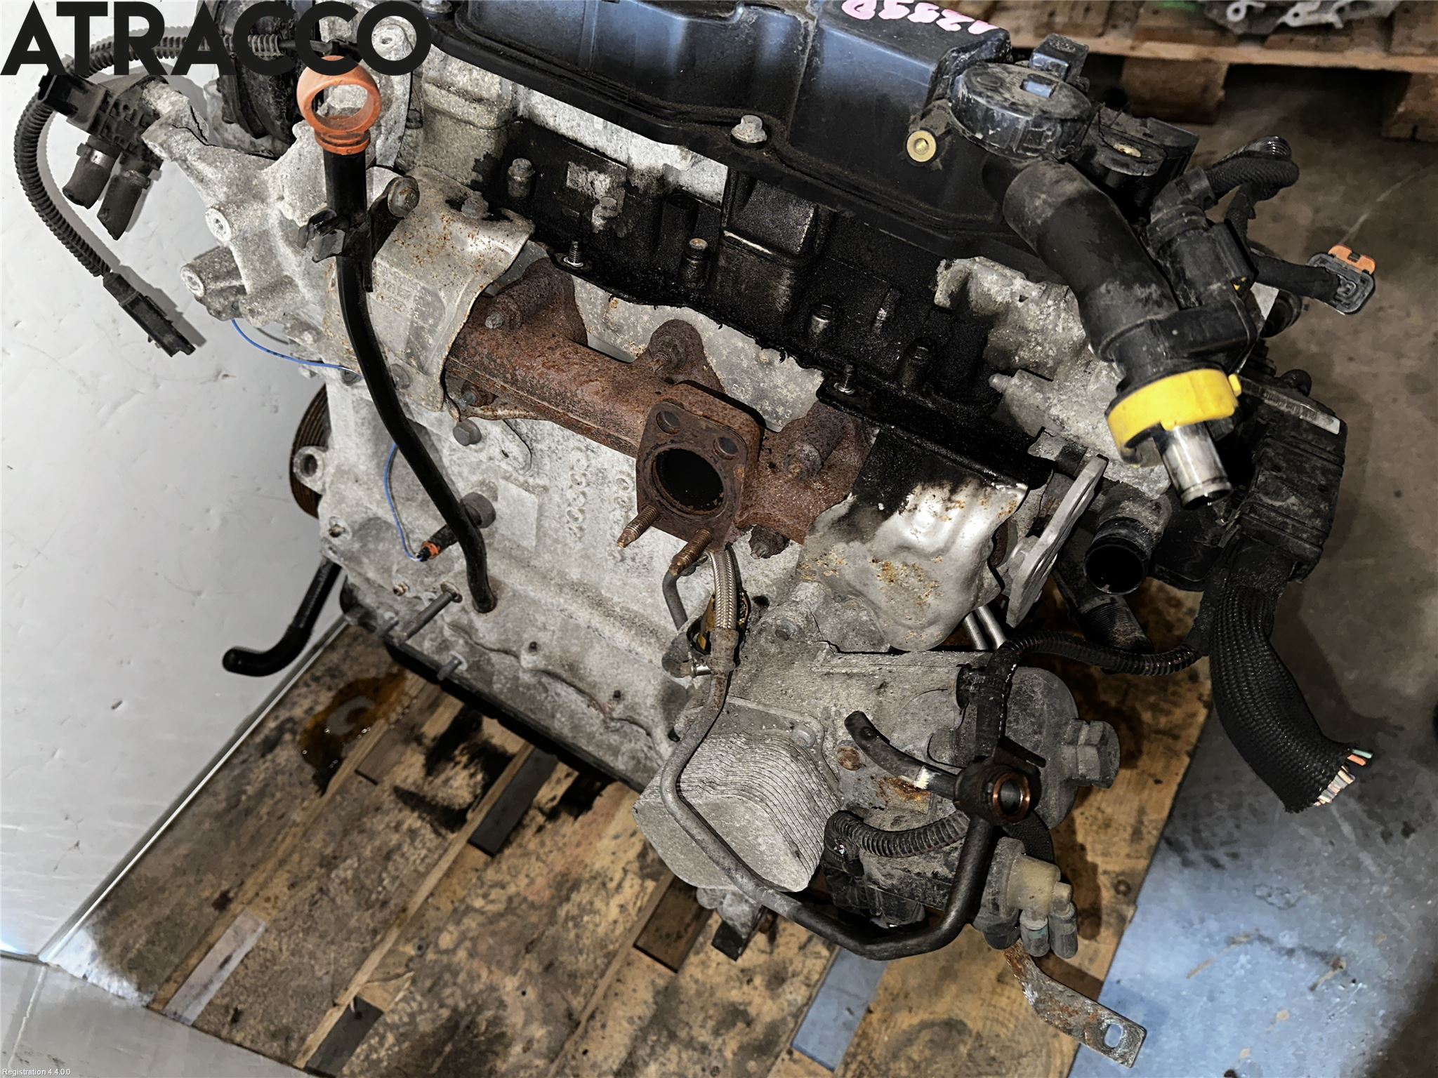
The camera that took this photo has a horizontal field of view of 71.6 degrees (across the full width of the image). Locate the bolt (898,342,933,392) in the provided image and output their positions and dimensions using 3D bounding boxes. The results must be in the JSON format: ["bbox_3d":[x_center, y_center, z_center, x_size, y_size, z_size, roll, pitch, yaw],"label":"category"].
[{"bbox_3d":[0.097,-0.085,0.492,0.011,0.022,0.011,27,42,11],"label":"bolt"}]

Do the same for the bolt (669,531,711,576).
[{"bbox_3d":[-0.016,0.008,0.596,0.009,0.009,0.040,27,48,13],"label":"bolt"}]

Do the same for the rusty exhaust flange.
[{"bbox_3d":[-0.051,-0.080,0.645,0.313,0.132,0.100,27,48,13],"label":"rusty exhaust flange"}]

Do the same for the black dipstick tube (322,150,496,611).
[{"bbox_3d":[-0.191,-0.082,0.606,0.050,0.292,0.030,-8,26,9],"label":"black dipstick tube"}]

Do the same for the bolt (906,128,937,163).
[{"bbox_3d":[0.096,-0.186,0.470,0.015,0.015,0.010,8,28,16],"label":"bolt"}]

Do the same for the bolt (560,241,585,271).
[{"bbox_3d":[-0.096,-0.185,0.652,0.015,0.015,0.015,6,47,-7],"label":"bolt"}]

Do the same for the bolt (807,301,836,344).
[{"bbox_3d":[0.052,-0.109,0.502,0.011,0.018,0.011,27,42,11],"label":"bolt"}]

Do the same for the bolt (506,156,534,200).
[{"bbox_3d":[-0.135,-0.244,0.675,0.018,0.021,0.018,6,47,-7],"label":"bolt"}]

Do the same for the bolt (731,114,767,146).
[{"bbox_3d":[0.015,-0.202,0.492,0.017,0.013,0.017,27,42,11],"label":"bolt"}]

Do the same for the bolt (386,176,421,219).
[{"bbox_3d":[-0.179,-0.194,0.565,0.014,0.022,0.022,14,57,34],"label":"bolt"}]

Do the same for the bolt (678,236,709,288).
[{"bbox_3d":[-0.016,-0.178,0.645,0.015,0.029,0.015,6,47,-7],"label":"bolt"}]

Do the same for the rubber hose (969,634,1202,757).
[{"bbox_3d":[0.235,0.101,0.632,0.145,0.096,0.056,-4,55,6],"label":"rubber hose"}]

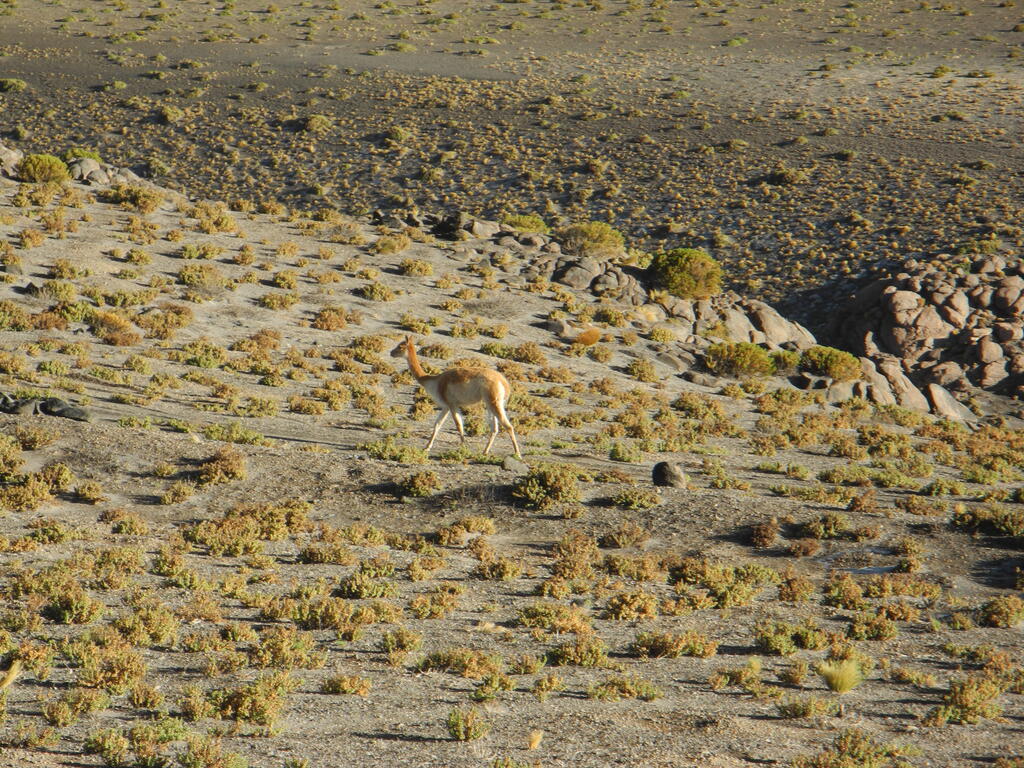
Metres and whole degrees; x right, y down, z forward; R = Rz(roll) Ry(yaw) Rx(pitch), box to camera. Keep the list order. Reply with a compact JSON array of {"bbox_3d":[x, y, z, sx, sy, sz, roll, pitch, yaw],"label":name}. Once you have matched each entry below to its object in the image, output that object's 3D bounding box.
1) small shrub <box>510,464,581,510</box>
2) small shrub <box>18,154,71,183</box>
[{"bbox_3d":[0.356,1.067,61.000,0.700,0.420,0.640,0,6,0],"label":"small shrub"},{"bbox_3d":[-6.638,-3.060,84.000,0.740,0.370,0.660,0,6,0],"label":"small shrub"}]

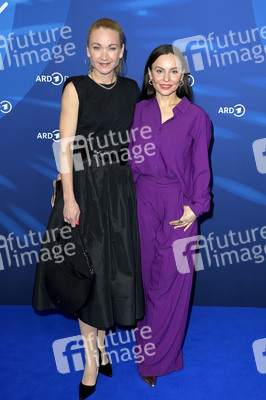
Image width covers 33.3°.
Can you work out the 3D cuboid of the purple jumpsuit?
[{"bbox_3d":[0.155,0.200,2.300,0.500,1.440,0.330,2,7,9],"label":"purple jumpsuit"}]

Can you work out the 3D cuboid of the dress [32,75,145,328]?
[{"bbox_3d":[-0.225,-0.008,2.200,0.570,1.190,0.420,0,7,-10],"label":"dress"}]

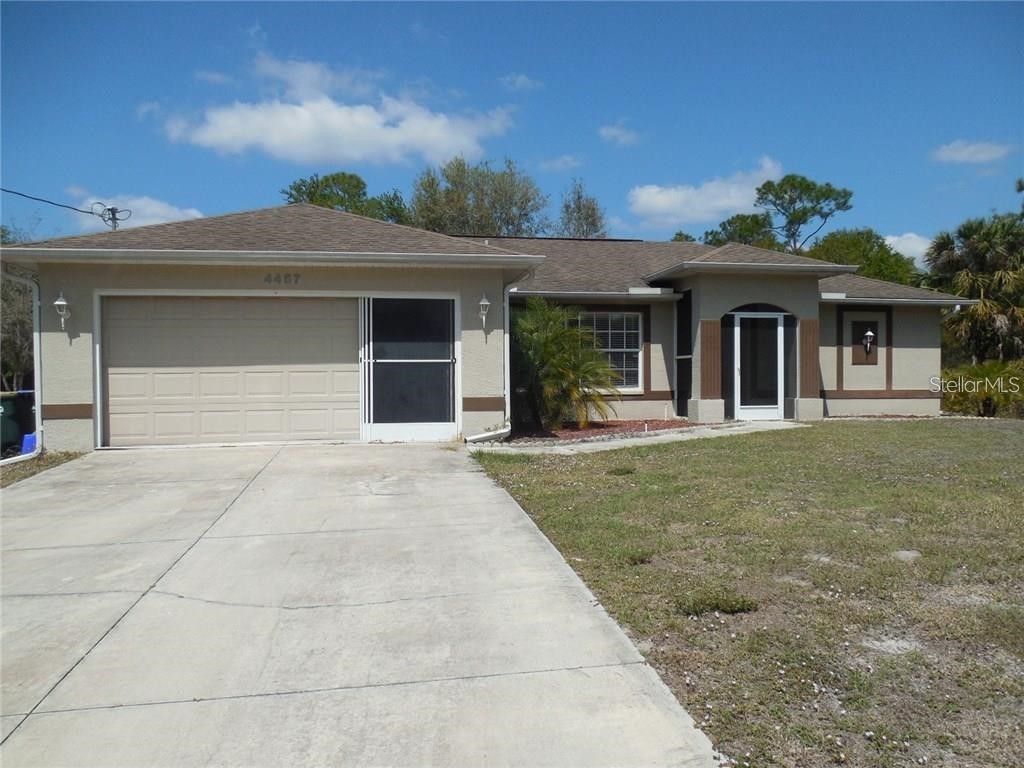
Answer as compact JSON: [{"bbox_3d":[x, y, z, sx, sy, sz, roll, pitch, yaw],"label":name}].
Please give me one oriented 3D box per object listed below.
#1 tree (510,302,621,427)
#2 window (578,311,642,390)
[{"bbox_3d":[0.900,-0.390,12.950,2.000,2.250,1.900,-1,1,-8],"label":"tree"},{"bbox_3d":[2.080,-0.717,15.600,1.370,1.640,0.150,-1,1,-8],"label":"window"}]

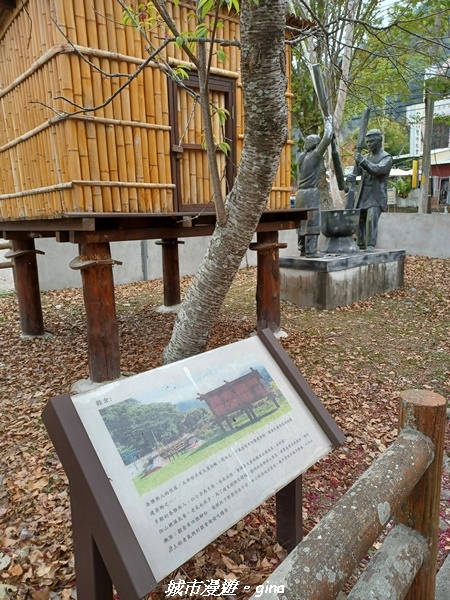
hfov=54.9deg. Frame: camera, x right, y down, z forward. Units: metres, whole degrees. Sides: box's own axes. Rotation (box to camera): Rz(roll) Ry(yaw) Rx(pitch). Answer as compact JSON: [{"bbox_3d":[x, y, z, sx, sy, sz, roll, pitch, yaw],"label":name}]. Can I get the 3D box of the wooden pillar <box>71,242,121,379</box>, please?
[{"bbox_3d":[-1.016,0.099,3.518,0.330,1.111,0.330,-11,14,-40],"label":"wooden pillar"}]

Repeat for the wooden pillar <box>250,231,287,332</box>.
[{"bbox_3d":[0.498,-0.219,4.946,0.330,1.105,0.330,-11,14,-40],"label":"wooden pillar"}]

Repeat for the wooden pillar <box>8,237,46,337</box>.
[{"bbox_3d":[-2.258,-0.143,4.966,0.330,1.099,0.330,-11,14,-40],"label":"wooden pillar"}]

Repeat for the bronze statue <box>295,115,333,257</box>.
[{"bbox_3d":[1.278,-1.620,6.307,0.450,1.976,0.440,-10,14,-38],"label":"bronze statue"}]

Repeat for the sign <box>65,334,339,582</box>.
[{"bbox_3d":[-0.022,0.416,1.395,0.824,0.520,0.060,-12,-30,-45],"label":"sign"}]

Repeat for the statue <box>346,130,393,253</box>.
[{"bbox_3d":[2.304,-1.761,7.053,0.580,1.911,0.550,-10,14,-38],"label":"statue"}]

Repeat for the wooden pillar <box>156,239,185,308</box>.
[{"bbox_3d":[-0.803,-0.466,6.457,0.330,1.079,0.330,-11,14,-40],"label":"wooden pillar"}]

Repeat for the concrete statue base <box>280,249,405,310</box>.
[{"bbox_3d":[1.849,-0.397,6.832,2.041,0.656,0.975,-10,14,-38],"label":"concrete statue base"}]

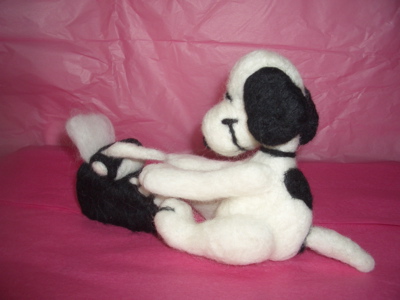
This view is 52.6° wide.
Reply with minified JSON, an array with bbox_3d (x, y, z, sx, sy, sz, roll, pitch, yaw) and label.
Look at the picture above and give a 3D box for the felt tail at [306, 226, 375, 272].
[{"bbox_3d":[0.110,0.079,0.321,0.054,0.022,0.016,13,21,36],"label":"felt tail"}]

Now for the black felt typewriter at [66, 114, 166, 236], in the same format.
[{"bbox_3d":[-0.067,0.019,0.399,0.088,0.092,0.068,8,19,25],"label":"black felt typewriter"}]

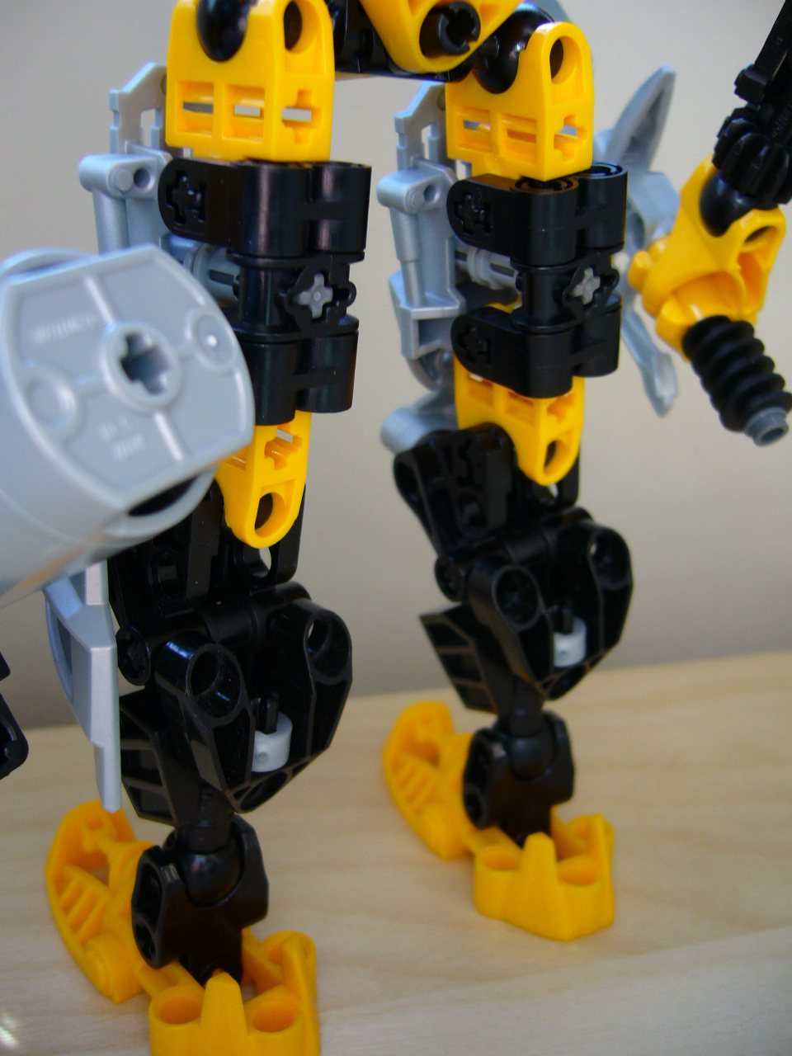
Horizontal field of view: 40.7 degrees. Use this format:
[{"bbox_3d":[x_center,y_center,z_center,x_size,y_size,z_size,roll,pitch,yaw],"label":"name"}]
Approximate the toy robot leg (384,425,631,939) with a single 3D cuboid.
[{"bbox_3d":[0.015,0.016,0.152,0.027,0.065,0.045,-9,20,-31],"label":"toy robot leg"}]

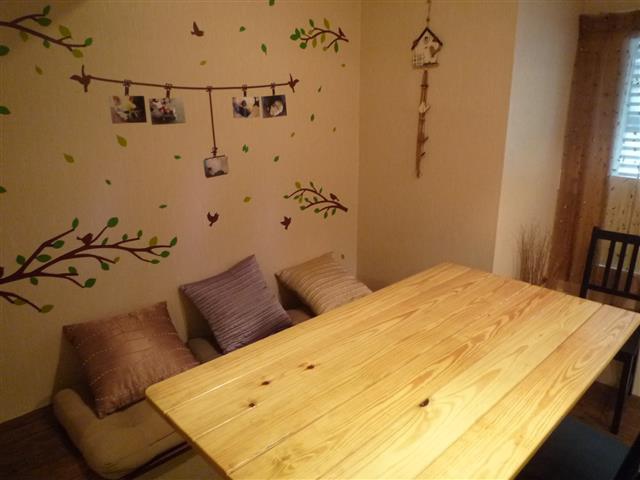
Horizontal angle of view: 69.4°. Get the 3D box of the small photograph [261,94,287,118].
[{"bbox_3d":[-0.233,-0.689,2.392,0.152,0.102,0.010,-20,24,-40],"label":"small photograph"}]

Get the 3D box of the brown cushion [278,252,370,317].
[{"bbox_3d":[0.054,0.261,2.621,0.425,0.140,0.410,-20,52,-40],"label":"brown cushion"}]

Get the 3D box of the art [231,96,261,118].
[{"bbox_3d":[-0.357,-0.652,2.277,0.152,0.102,0.010,-15,21,-42],"label":"art"}]

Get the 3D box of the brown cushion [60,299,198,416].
[{"bbox_3d":[-0.747,0.454,1.889,0.425,0.140,0.410,-13,51,-41],"label":"brown cushion"}]

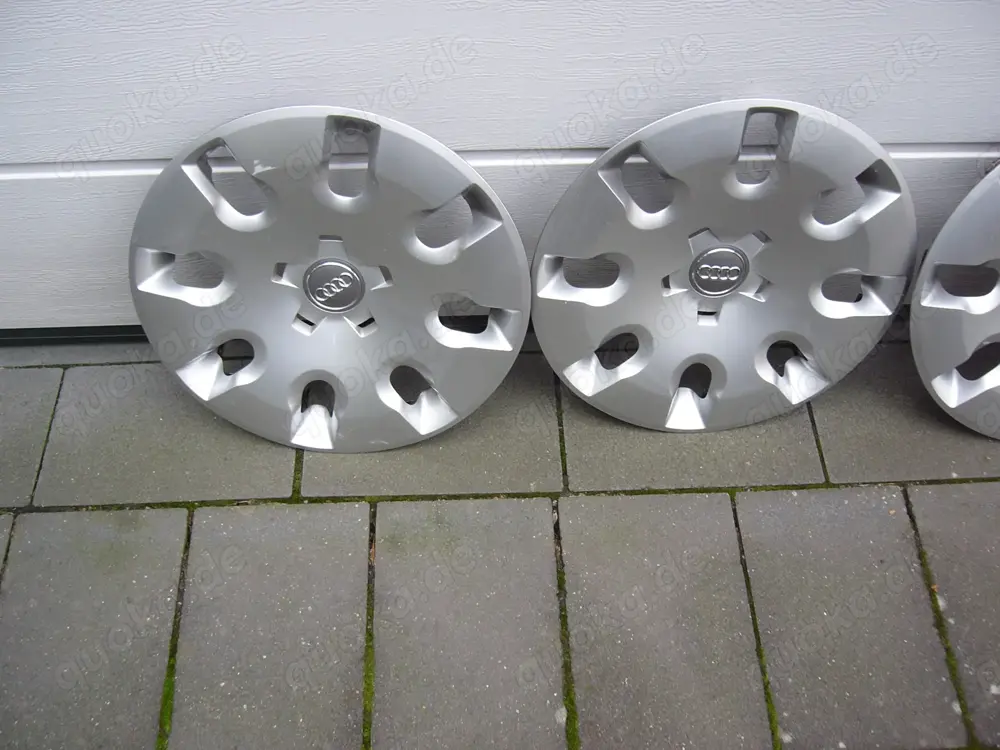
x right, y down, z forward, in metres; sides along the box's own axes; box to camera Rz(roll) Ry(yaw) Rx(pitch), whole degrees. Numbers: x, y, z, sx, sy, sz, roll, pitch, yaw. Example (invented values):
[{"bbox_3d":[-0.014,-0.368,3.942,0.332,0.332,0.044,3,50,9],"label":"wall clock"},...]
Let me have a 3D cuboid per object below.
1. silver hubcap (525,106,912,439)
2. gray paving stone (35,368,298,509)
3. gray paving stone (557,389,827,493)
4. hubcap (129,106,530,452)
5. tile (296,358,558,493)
[{"bbox_3d":[0.237,-0.105,1.090,0.413,0.413,0.050,0,35,0],"label":"silver hubcap"},{"bbox_3d":[-0.381,0.082,1.221,0.296,0.060,0.196,-2,55,-1],"label":"gray paving stone"},{"bbox_3d":[0.221,0.065,1.236,0.296,0.060,0.196,-2,55,-1],"label":"gray paving stone"},{"bbox_3d":[-0.175,-0.086,1.069,0.413,0.413,0.050,0,35,-1],"label":"hubcap"},{"bbox_3d":[-0.080,0.074,1.228,0.296,0.060,0.196,-2,55,-1],"label":"tile"}]

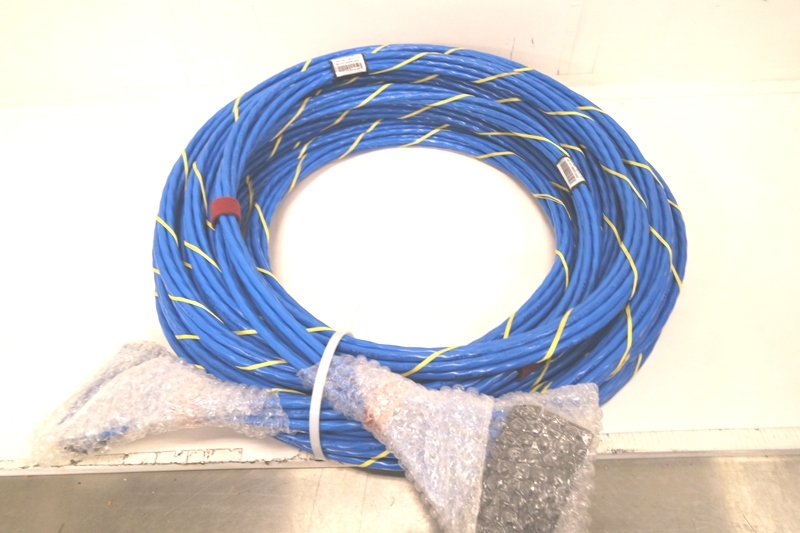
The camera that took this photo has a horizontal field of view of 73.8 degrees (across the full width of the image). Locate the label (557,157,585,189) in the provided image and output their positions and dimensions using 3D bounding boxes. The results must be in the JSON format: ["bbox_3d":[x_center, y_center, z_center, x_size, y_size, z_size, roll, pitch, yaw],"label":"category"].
[{"bbox_3d":[0.169,-0.091,0.526,0.018,0.005,0.040,-34,42,18],"label":"label"}]

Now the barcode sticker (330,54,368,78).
[{"bbox_3d":[-0.063,-0.245,0.653,0.040,0.021,0.003,-22,10,-25],"label":"barcode sticker"}]

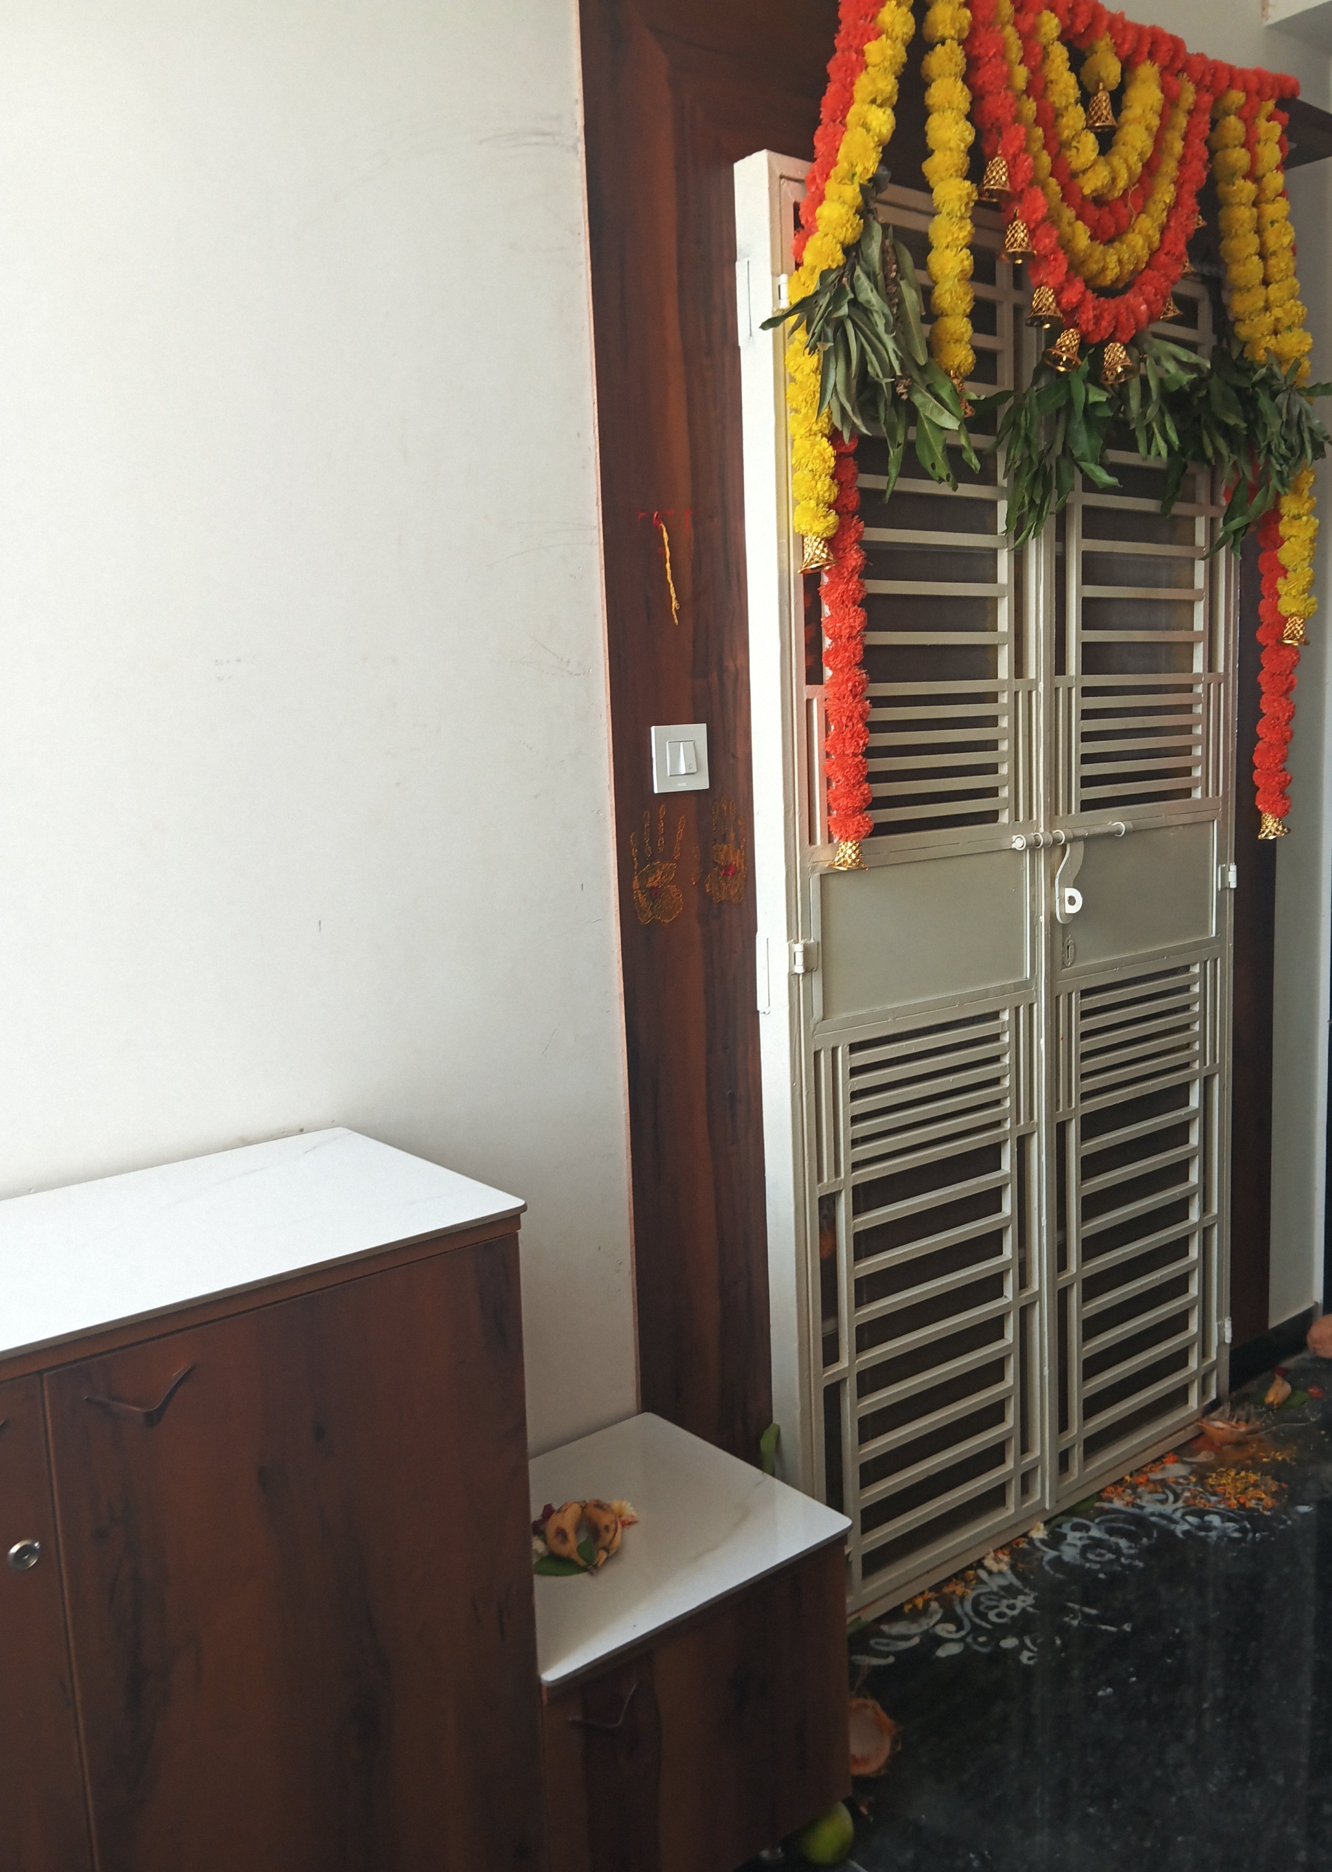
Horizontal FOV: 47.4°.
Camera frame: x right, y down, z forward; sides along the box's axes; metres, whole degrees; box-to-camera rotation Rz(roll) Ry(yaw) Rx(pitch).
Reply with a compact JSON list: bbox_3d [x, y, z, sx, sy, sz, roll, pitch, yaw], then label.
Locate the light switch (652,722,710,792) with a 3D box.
[{"bbox_3d":[0.021,-0.240,2.053,0.089,0.089,0.012,-9,10,-37],"label":"light switch"}]

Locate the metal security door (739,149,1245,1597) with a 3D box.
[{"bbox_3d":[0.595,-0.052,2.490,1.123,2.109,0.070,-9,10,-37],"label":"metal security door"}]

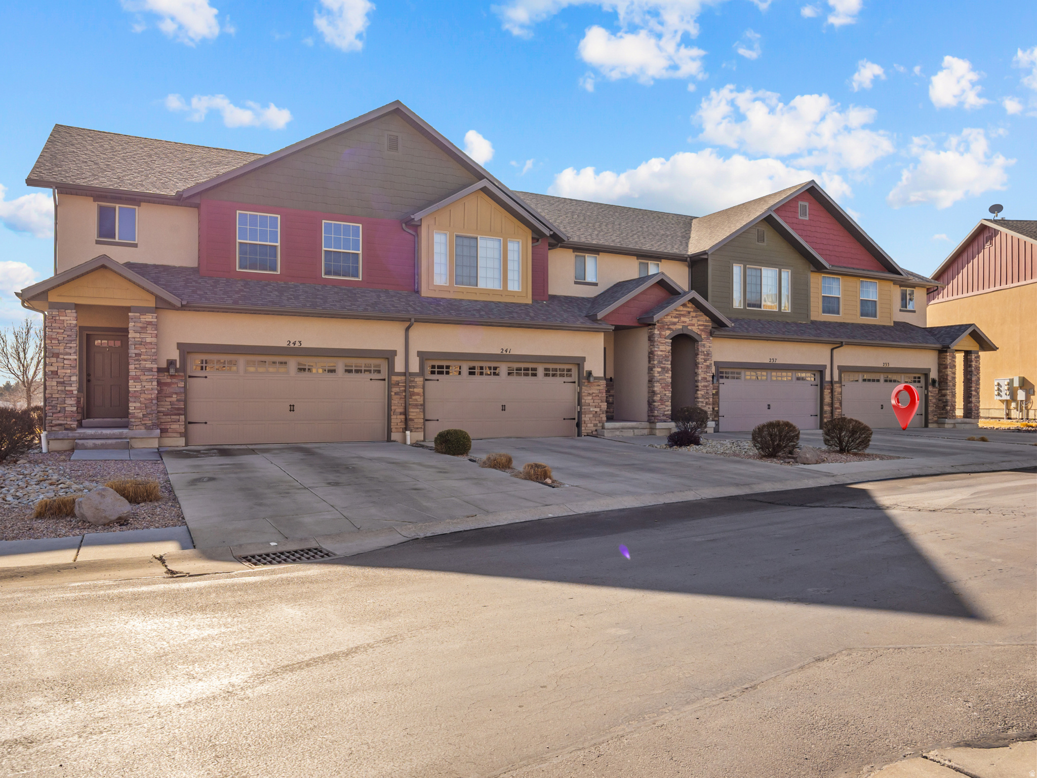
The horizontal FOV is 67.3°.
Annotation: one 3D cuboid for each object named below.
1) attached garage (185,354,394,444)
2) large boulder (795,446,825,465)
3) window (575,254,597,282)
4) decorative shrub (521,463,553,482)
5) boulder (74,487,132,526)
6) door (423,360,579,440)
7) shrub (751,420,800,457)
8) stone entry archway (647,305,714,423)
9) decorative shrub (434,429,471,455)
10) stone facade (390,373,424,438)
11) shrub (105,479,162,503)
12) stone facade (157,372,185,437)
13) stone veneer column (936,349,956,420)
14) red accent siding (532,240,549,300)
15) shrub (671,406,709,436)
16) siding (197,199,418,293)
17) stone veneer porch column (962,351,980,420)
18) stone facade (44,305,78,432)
[{"bbox_3d":[-5.563,0.262,19.237,4.798,2.141,0.101,1,-1,-27],"label":"attached garage"},{"bbox_3d":[6.703,1.527,17.900,0.645,0.410,0.500,1,-1,-27],"label":"large boulder"},{"bbox_3d":[2.283,-4.061,26.125,0.926,0.909,0.101,1,-1,-27],"label":"window"},{"bbox_3d":[0.343,1.530,14.350,0.582,0.330,0.550,0,-1,0],"label":"decorative shrub"},{"bbox_3d":[-5.443,1.538,10.200,0.665,0.470,0.520,1,-1,-28],"label":"boulder"},{"bbox_3d":[-0.384,0.315,21.850,4.816,2.145,0.100,1,-1,-27],"label":"door"},{"bbox_3d":[6.298,1.222,19.100,1.151,0.900,1.100,1,-1,-27],"label":"shrub"},{"bbox_3d":[5.110,-0.833,24.474,2.320,3.720,0.460,1,-1,-28],"label":"stone entry archway"},{"bbox_3d":[-1.517,1.220,17.954,0.868,0.591,0.825,0,-1,0],"label":"decorative shrub"},{"bbox_3d":[-2.945,0.446,20.473,0.902,1.676,0.200,1,-1,-27],"label":"stone facade"},{"bbox_3d":[-5.602,1.493,11.350,0.815,0.283,0.720,1,-1,-28],"label":"shrub"},{"bbox_3d":[-7.925,0.359,17.784,0.600,1.510,0.160,1,-1,-28],"label":"stone facade"},{"bbox_3d":[17.123,-0.188,31.140,0.579,2.801,0.447,0,-1,-28],"label":"stone veneer column"},{"bbox_3d":[0.621,-3.675,23.812,0.683,1.911,0.101,1,-1,-27],"label":"red accent siding"},{"bbox_3d":[5.128,0.989,23.200,1.110,0.941,1.050,0,0,0],"label":"shrub"},{"bbox_3d":[-5.410,-3.742,20.689,5.679,1.927,0.101,1,-1,-27],"label":"siding"},{"bbox_3d":[18.554,-0.157,31.901,0.568,2.781,0.426,0,-1,-28],"label":"stone veneer porch column"},{"bbox_3d":[-9.938,-0.431,16.981,0.563,2.663,0.580,1,-1,-27],"label":"stone facade"}]

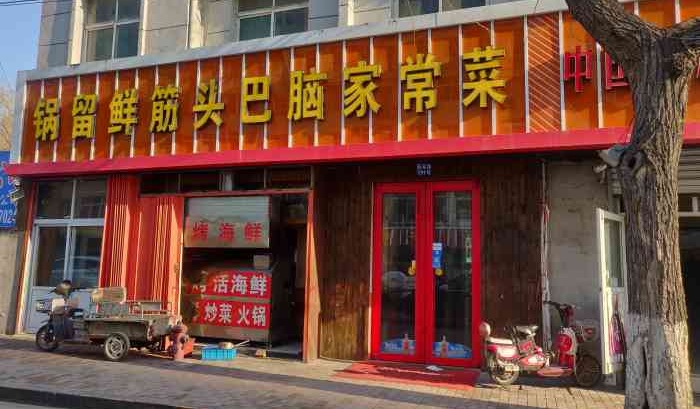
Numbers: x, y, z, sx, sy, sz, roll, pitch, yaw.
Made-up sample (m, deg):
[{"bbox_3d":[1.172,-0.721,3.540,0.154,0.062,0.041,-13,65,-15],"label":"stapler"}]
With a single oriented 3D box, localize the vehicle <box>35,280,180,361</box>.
[{"bbox_3d":[-4.057,1.873,8.265,2.310,1.120,0.900,0,-7,10],"label":"vehicle"}]

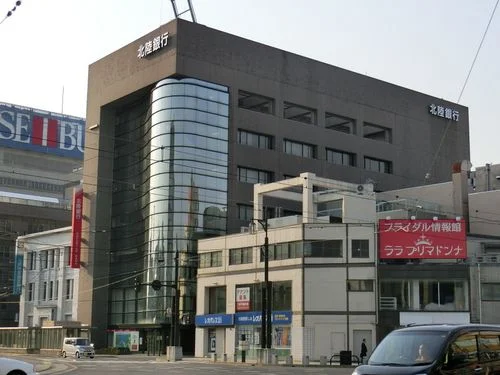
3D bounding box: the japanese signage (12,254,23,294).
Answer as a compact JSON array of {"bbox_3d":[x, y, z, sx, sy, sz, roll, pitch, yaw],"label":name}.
[{"bbox_3d":[-28.092,10.593,105.301,0.900,4.747,0.400,8,-13,-36],"label":"japanese signage"}]

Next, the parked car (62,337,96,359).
[{"bbox_3d":[-13.979,13.120,70.766,1.475,1.650,3.400,8,-13,-36],"label":"parked car"}]

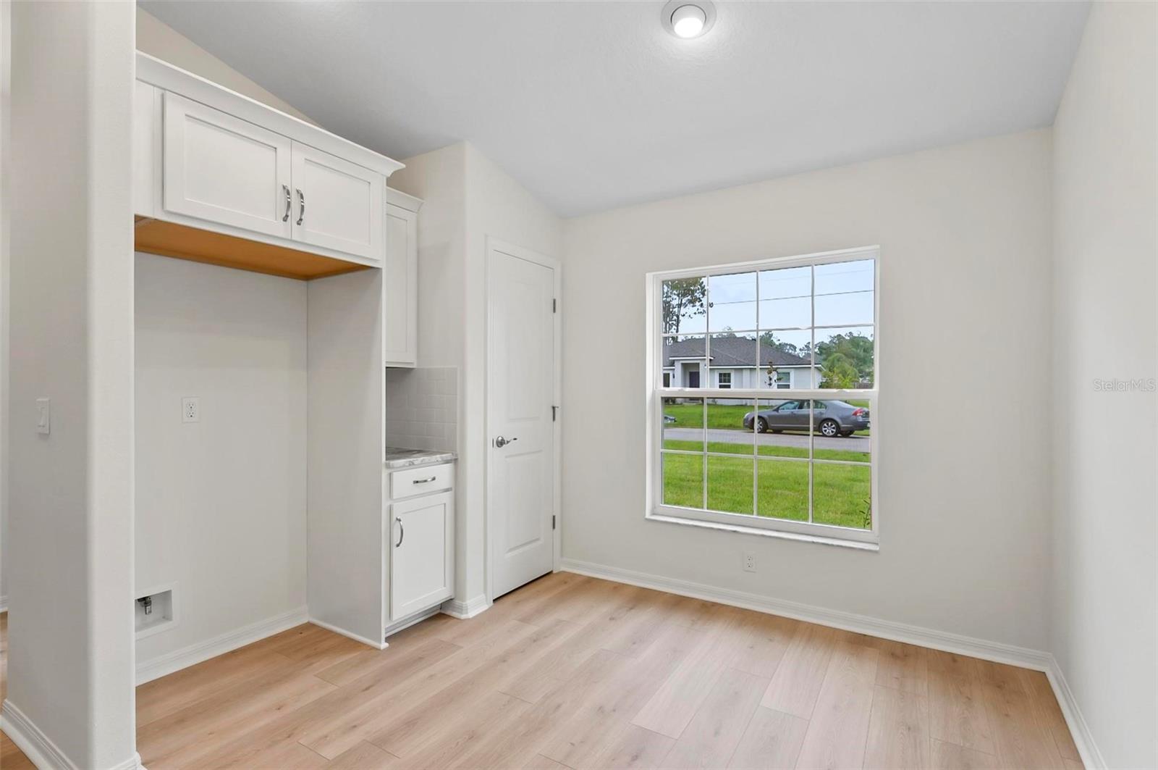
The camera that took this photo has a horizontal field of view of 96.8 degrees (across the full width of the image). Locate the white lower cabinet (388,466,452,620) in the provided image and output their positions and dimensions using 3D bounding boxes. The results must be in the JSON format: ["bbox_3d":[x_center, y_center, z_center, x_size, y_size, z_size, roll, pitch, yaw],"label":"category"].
[{"bbox_3d":[-1.075,0.845,2.850,0.620,0.865,0.440,0,0,33],"label":"white lower cabinet"}]

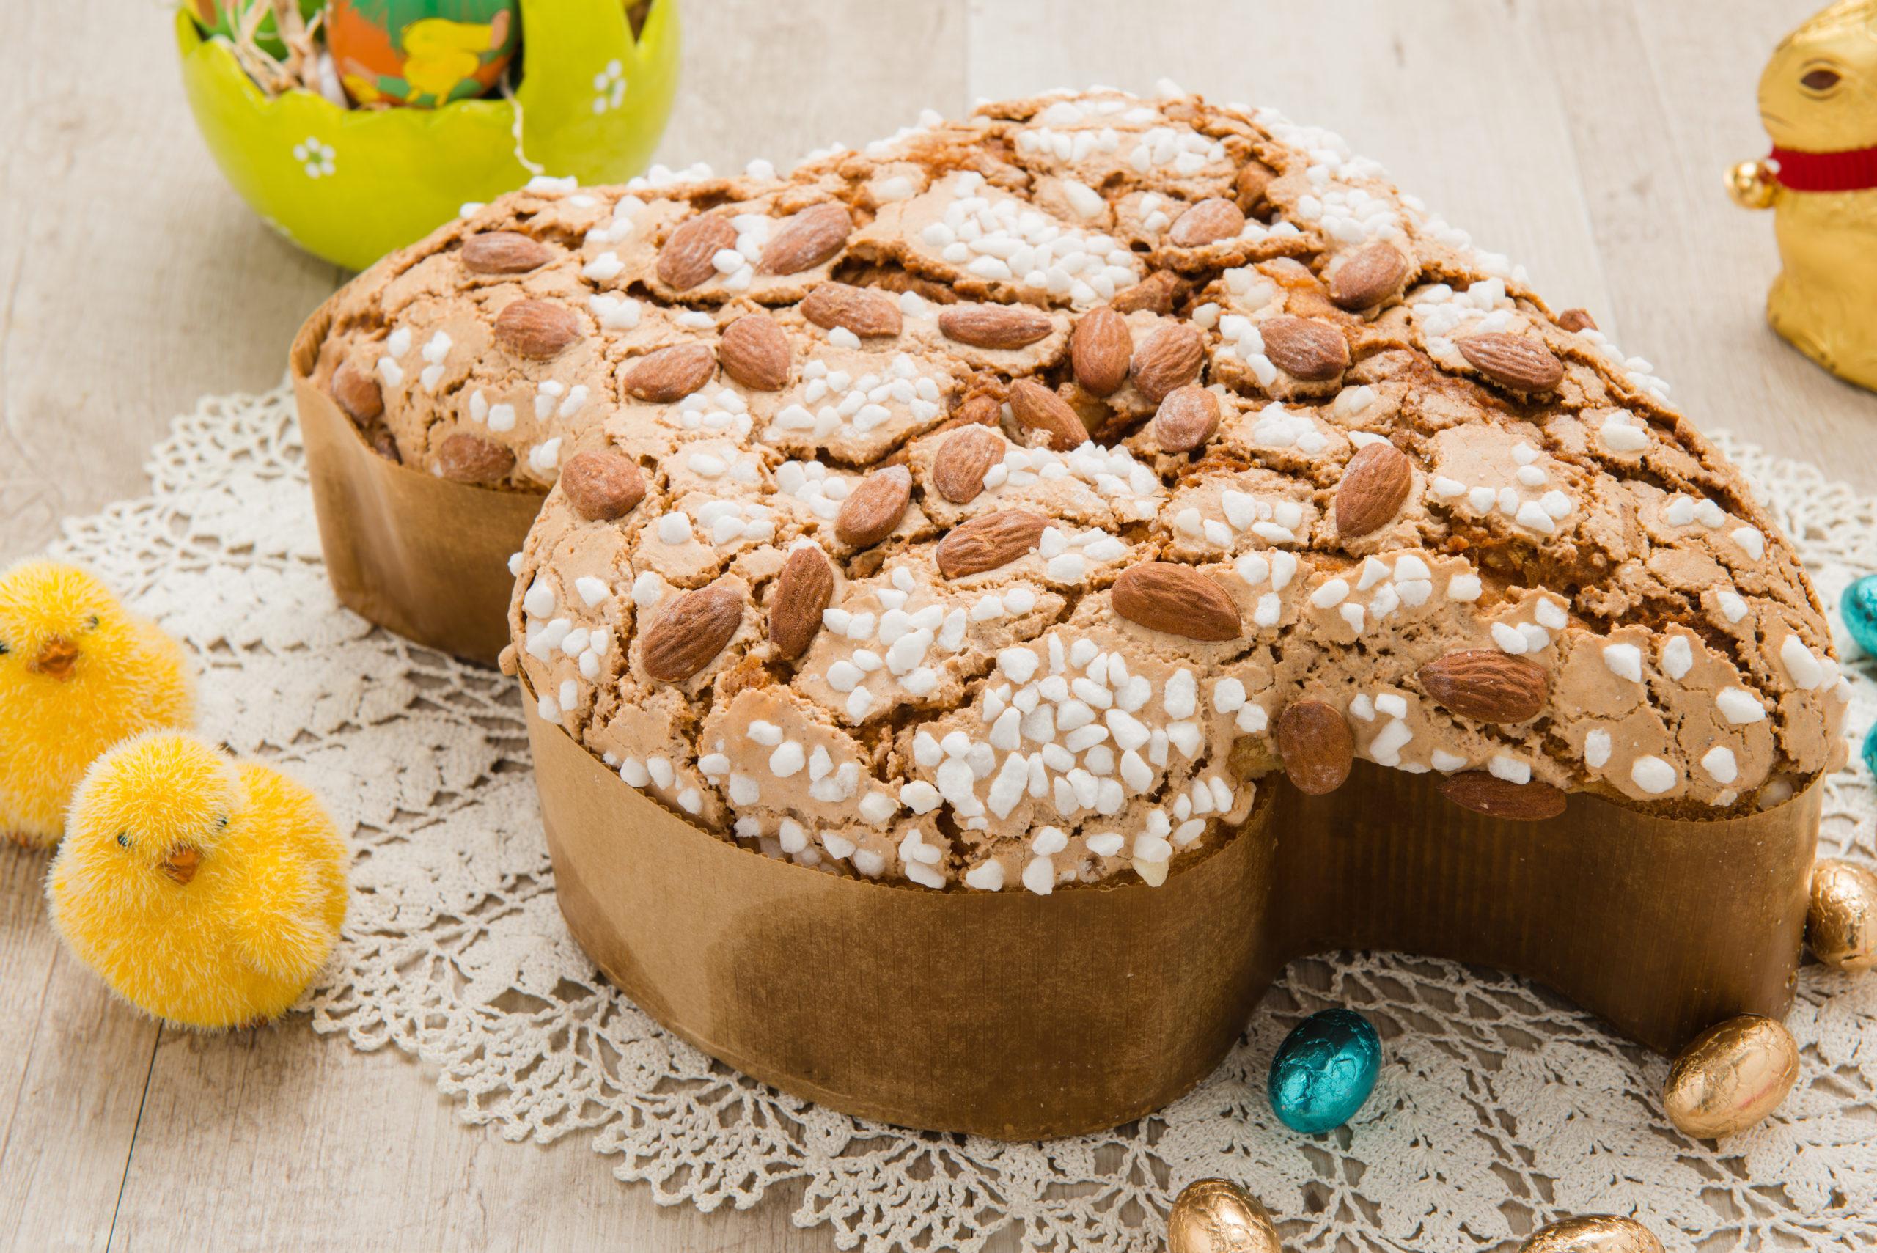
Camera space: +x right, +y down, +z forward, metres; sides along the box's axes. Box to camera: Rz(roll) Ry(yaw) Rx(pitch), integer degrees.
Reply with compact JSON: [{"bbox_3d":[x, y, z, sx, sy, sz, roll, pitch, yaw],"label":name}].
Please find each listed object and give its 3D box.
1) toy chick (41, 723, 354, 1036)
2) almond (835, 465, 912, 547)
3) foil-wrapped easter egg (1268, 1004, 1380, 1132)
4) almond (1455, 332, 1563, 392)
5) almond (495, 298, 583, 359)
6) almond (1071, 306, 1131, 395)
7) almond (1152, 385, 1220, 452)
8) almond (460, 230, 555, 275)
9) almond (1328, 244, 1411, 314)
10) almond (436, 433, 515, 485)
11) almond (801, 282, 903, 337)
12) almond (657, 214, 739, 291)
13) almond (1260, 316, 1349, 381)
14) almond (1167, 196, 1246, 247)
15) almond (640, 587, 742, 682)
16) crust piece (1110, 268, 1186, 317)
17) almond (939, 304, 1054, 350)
[{"bbox_3d":[-0.139,0.046,0.685,0.055,0.061,0.060,13,41,16],"label":"toy chick"},{"bbox_3d":[-0.012,-0.022,0.661,0.011,0.008,0.021,16,51,27],"label":"almond"},{"bbox_3d":[0.070,0.081,0.668,0.020,0.020,0.027,18,43,22],"label":"foil-wrapped easter egg"},{"bbox_3d":[0.112,-0.052,0.718,0.023,0.009,0.013,16,42,-11],"label":"almond"},{"bbox_3d":[-0.079,-0.059,0.721,0.020,0.008,0.013,12,60,29],"label":"almond"},{"bbox_3d":[0.032,-0.054,0.713,0.012,0.009,0.024,3,48,4],"label":"almond"},{"bbox_3d":[0.046,-0.038,0.675,0.012,0.008,0.021,8,36,14],"label":"almond"},{"bbox_3d":[-0.088,-0.076,0.743,0.021,0.007,0.012,5,38,26],"label":"almond"},{"bbox_3d":[0.086,-0.070,0.731,0.013,0.009,0.025,33,48,20],"label":"almond"},{"bbox_3d":[-0.091,-0.033,0.717,0.019,0.008,0.011,2,70,30],"label":"almond"},{"bbox_3d":[-0.017,-0.063,0.724,0.024,0.008,0.012,21,45,31],"label":"almond"},{"bbox_3d":[-0.049,-0.076,0.738,0.013,0.009,0.023,16,51,22],"label":"almond"},{"bbox_3d":[0.071,-0.053,0.702,0.013,0.009,0.020,-36,47,-28],"label":"almond"},{"bbox_3d":[0.054,-0.081,0.727,0.012,0.008,0.021,28,40,34],"label":"almond"},{"bbox_3d":[-0.044,0.002,0.656,0.022,0.008,0.013,-41,63,-4],"label":"almond"},{"bbox_3d":[0.039,-0.062,0.679,0.015,0.008,0.009,-19,58,-9],"label":"crust piece"},{"bbox_3d":[0.011,-0.058,0.709,0.022,0.008,0.013,4,37,4],"label":"almond"}]

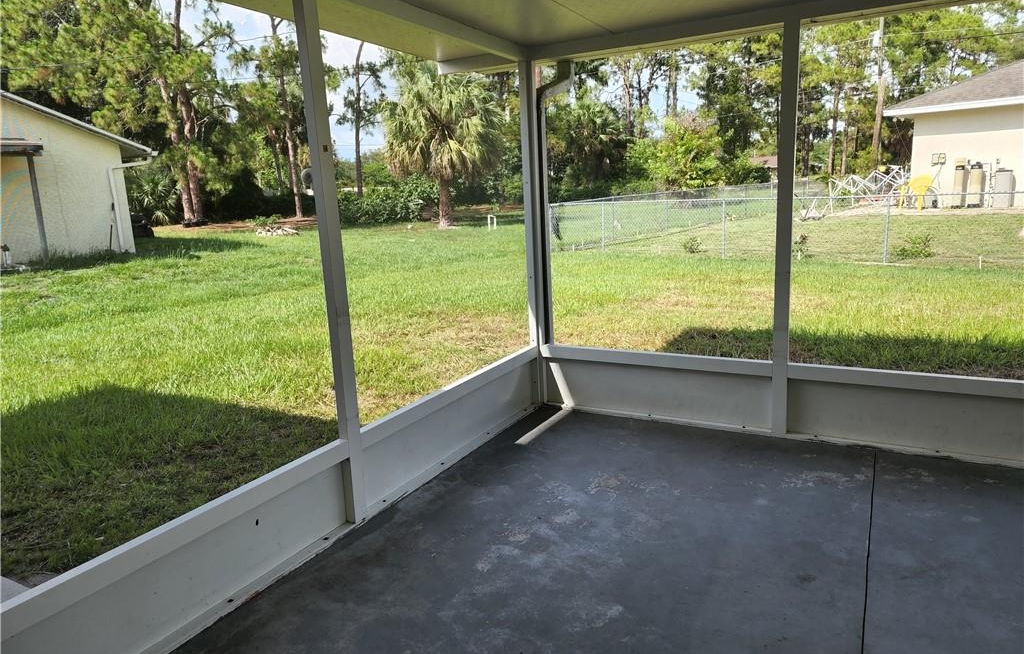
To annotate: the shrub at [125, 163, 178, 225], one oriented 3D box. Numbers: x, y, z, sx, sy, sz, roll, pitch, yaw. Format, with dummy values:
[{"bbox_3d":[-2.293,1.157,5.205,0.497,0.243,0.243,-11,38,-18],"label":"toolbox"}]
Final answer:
[{"bbox_3d":[-16.757,-6.068,31.279,2.850,2.853,2.800,-9,13,-27],"label":"shrub"}]

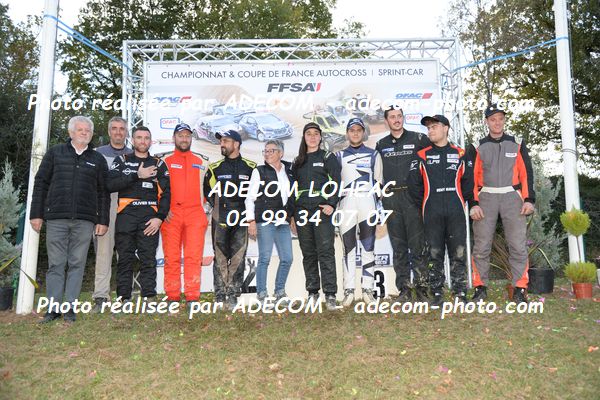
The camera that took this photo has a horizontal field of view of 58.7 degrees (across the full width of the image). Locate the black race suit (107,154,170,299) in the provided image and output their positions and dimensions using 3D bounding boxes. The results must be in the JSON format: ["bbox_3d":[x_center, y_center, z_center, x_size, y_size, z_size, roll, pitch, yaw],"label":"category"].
[{"bbox_3d":[-1.574,0.248,5.220,0.620,1.420,0.380,0,-5,-7],"label":"black race suit"}]

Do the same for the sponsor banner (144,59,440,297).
[{"bbox_3d":[-0.116,-0.337,6.900,3.830,3.000,0.060,-1,-5,0],"label":"sponsor banner"}]

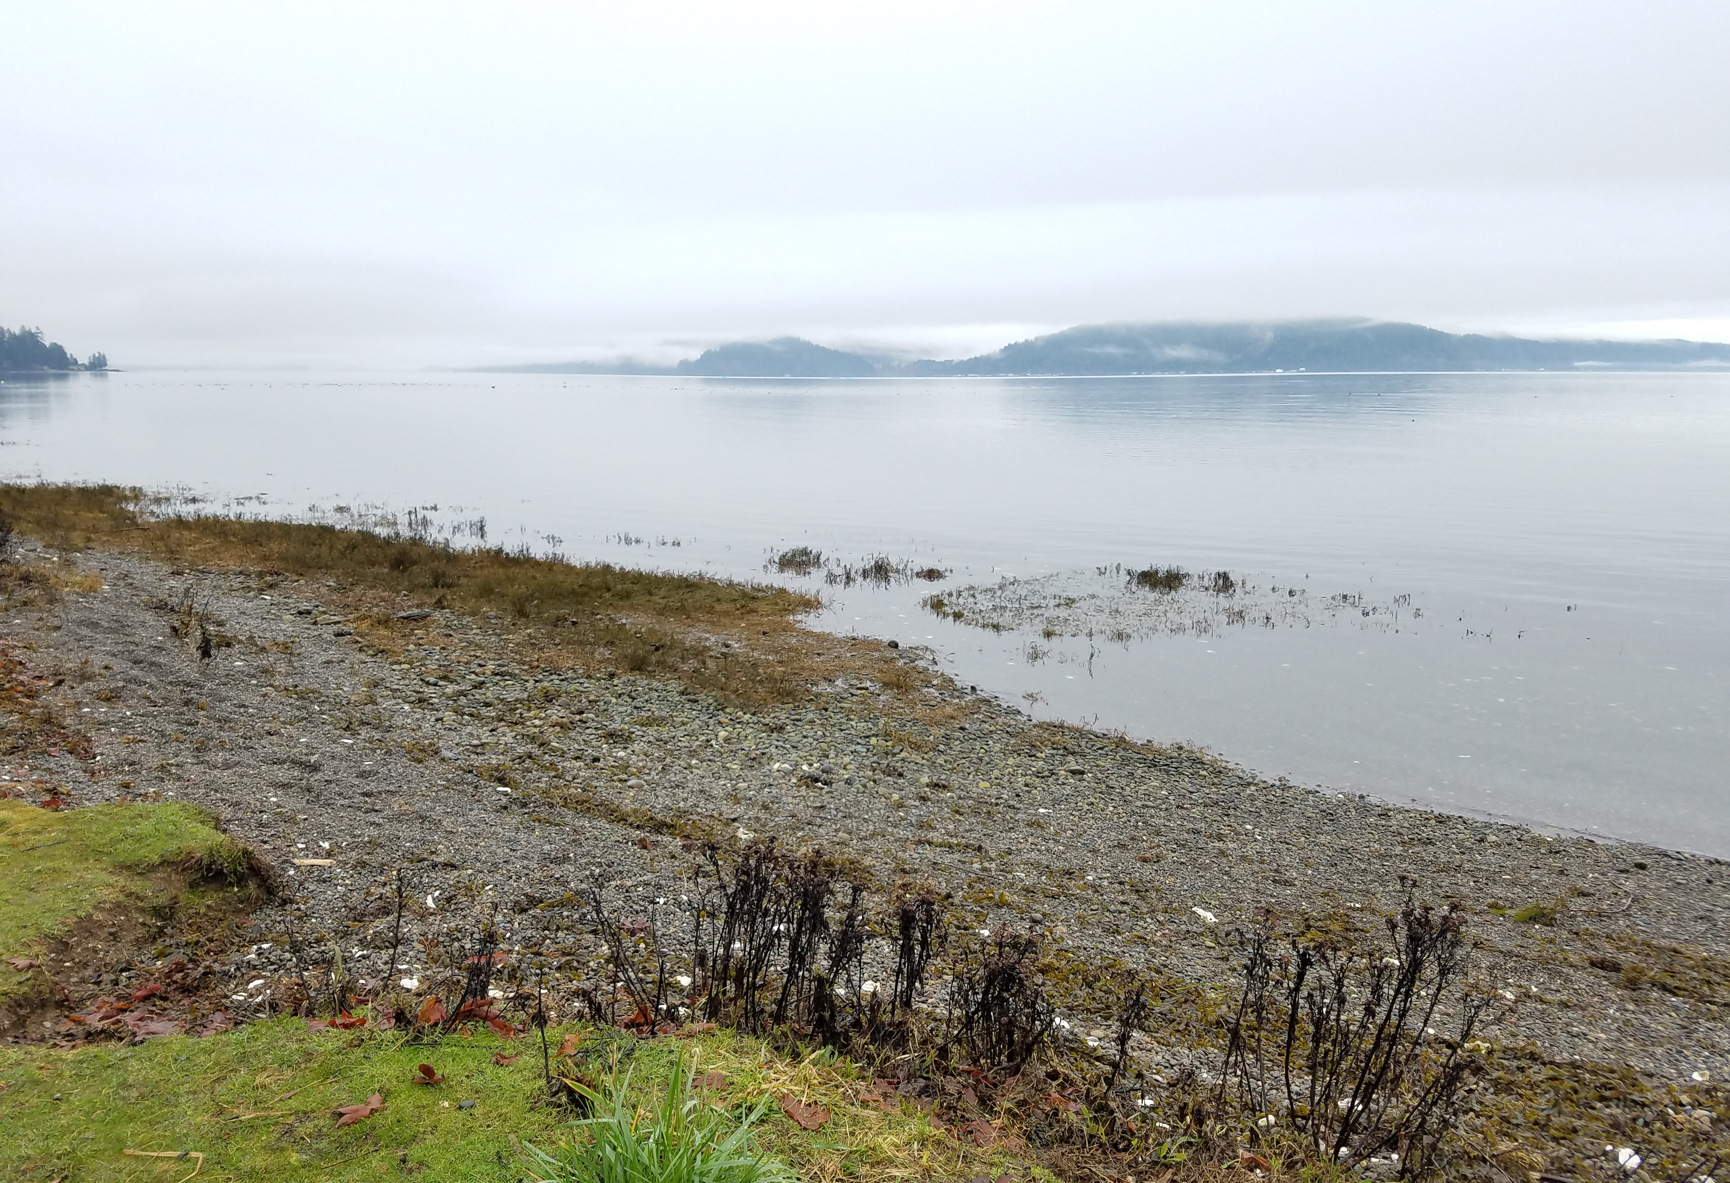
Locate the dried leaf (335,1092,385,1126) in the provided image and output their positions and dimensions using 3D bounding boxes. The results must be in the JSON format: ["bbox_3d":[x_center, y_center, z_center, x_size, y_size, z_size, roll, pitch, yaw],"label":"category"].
[{"bbox_3d":[-1.031,1.060,2.653,0.073,0.030,0.124,7,12,37],"label":"dried leaf"}]

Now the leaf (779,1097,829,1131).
[{"bbox_3d":[-0.125,1.061,2.662,0.133,0.025,0.079,9,13,43],"label":"leaf"}]

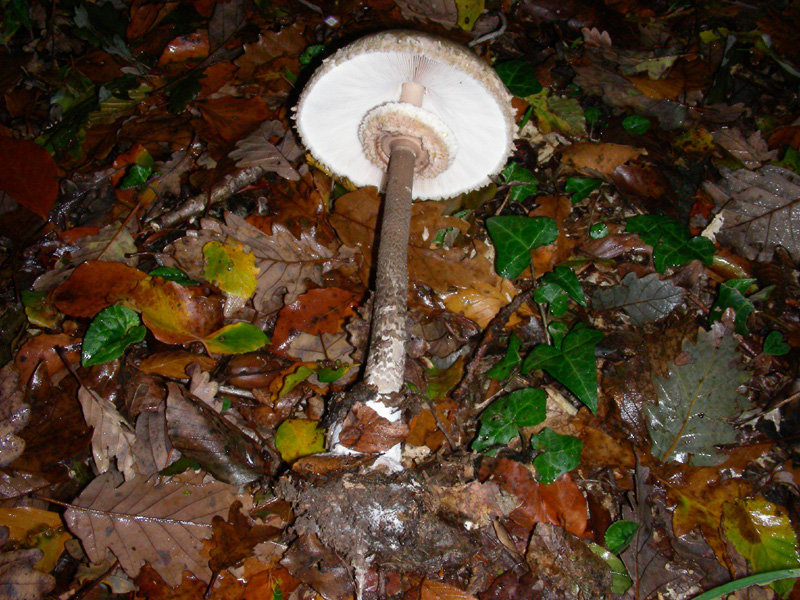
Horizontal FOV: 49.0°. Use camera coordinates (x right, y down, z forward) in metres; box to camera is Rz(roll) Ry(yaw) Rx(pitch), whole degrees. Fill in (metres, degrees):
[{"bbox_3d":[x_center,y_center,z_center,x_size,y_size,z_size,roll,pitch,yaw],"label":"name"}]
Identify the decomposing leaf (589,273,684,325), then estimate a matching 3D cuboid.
[{"bbox_3d":[0.159,-0.002,0.589,0.066,0.015,0.045,-9,46,-9],"label":"decomposing leaf"}]

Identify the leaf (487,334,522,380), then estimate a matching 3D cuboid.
[{"bbox_3d":[0.064,0.037,0.546,0.036,0.014,0.028,-23,49,-21],"label":"leaf"}]

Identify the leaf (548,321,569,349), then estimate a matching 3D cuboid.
[{"bbox_3d":[0.104,0.023,0.580,0.013,0.008,0.023,10,51,9],"label":"leaf"}]

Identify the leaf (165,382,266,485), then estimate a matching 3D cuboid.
[{"bbox_3d":[-0.127,0.086,0.577,0.044,0.022,0.105,-33,54,-29],"label":"leaf"}]

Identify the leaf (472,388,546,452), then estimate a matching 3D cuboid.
[{"bbox_3d":[0.074,0.079,0.591,0.072,0.013,0.032,-25,50,-23],"label":"leaf"}]

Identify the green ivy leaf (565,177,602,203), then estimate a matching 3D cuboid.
[{"bbox_3d":[0.160,-0.100,0.771,0.043,0.010,0.029,-25,50,-23],"label":"green ivy leaf"}]

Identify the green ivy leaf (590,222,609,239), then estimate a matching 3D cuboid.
[{"bbox_3d":[0.146,-0.051,0.643,0.014,0.004,0.013,-13,56,-9],"label":"green ivy leaf"}]

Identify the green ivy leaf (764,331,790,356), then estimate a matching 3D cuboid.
[{"bbox_3d":[0.246,0.028,0.576,0.018,0.008,0.019,0,50,0],"label":"green ivy leaf"}]

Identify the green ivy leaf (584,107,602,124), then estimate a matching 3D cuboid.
[{"bbox_3d":[0.188,-0.179,0.854,0.017,0.006,0.031,6,45,6],"label":"green ivy leaf"}]

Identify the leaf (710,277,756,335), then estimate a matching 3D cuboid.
[{"bbox_3d":[0.254,0.005,0.664,0.051,0.014,0.059,-1,45,-1],"label":"leaf"}]

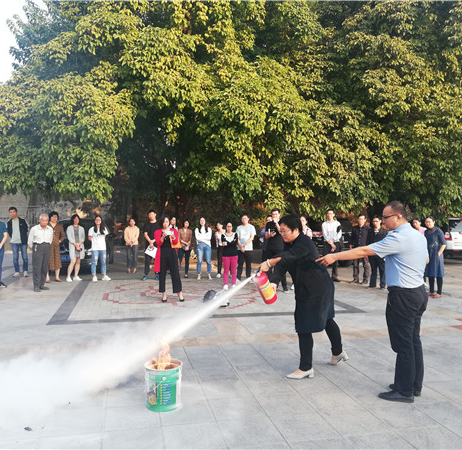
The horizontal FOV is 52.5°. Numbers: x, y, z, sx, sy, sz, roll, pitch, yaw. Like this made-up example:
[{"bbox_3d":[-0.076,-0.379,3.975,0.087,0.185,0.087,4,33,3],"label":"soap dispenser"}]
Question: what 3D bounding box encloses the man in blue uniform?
[{"bbox_3d":[1.190,0.640,4.090,0.930,1.680,0.520,0,1,18],"label":"man in blue uniform"}]

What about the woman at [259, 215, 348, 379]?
[{"bbox_3d":[0.740,0.690,4.720,0.950,1.580,0.520,0,1,-13],"label":"woman"}]

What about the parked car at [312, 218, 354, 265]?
[{"bbox_3d":[3.200,0.620,17.700,1.880,1.720,4.650,0,1,-10],"label":"parked car"}]

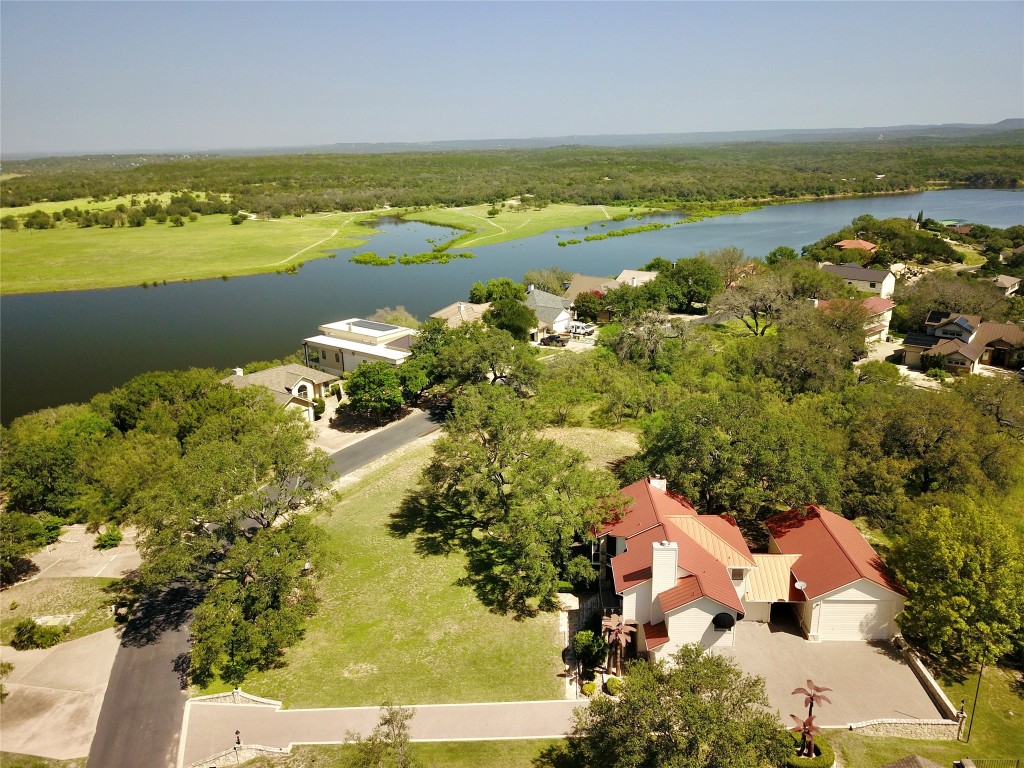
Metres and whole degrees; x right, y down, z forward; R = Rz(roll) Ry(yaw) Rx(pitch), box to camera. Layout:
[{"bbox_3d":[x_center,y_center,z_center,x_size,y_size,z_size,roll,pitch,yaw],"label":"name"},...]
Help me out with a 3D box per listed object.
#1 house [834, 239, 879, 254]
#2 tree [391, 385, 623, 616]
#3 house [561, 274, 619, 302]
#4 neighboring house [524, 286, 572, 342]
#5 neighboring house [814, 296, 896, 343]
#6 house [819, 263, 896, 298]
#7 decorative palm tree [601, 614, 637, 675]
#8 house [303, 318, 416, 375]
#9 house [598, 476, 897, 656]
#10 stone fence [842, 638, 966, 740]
[{"bbox_3d":[106.046,-40.737,238.104,12.500,6.200,10.000,15,24,42],"label":"house"},{"bbox_3d":[0.603,8.073,66.088,17.500,11.200,18.500,-1,18,3],"label":"tree"},{"bbox_3d":[17.609,-18.750,160.082,13.000,6.500,13.000,12,23,38],"label":"house"},{"bbox_3d":[5.978,-14.035,145.701,13.500,6.500,11.000,11,22,36],"label":"neighboring house"},{"bbox_3d":[55.244,-10.515,126.420,10.800,7.200,10.000,-17,23,-40],"label":"neighboring house"},{"bbox_3d":[78.369,-23.615,175.738,15.000,6.300,9.000,14,24,41],"label":"house"},{"bbox_3d":[6.748,17.001,49.579,2.200,4.200,2.000,-1,18,3],"label":"decorative palm tree"},{"bbox_3d":[-22.316,-5.328,121.267,21.900,6.600,8.800,12,23,38],"label":"house"},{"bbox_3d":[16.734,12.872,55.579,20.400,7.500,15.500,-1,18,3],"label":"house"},{"bbox_3d":[22.935,18.745,47.807,6.500,1.600,8.000,-1,18,3],"label":"stone fence"}]

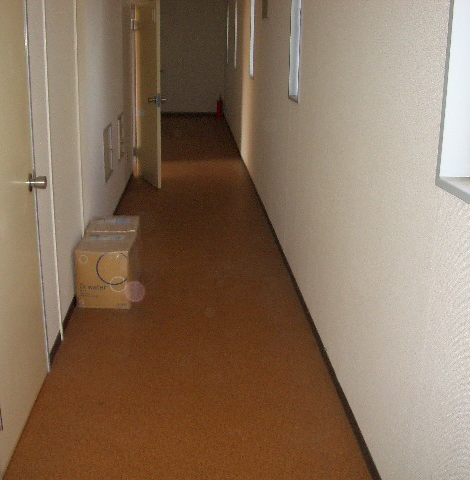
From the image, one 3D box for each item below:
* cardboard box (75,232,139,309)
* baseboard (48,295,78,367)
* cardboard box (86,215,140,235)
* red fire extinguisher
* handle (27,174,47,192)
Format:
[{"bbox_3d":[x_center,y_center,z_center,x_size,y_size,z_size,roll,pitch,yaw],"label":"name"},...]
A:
[{"bbox_3d":[-0.783,0.177,3.983,0.312,0.359,0.398,0,17,-4],"label":"cardboard box"},{"bbox_3d":[-0.917,0.465,3.490,0.020,0.075,0.806,0,17,-4],"label":"baseboard"},{"bbox_3d":[-0.810,0.061,4.367,0.312,0.359,0.380,0,17,-4],"label":"cardboard box"},{"bbox_3d":[-0.318,-2.913,14.049,0.160,0.500,0.160,0,17,-4],"label":"red fire extinguisher"},{"bbox_3d":[-0.829,-0.242,2.736,0.075,0.072,0.070,0,17,-4],"label":"handle"}]

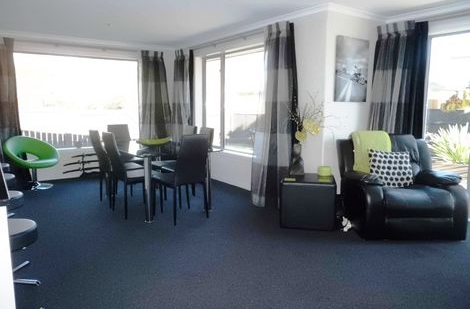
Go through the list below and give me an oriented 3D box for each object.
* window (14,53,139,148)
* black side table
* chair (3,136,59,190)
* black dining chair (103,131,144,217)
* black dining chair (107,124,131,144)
[{"bbox_3d":[-2.712,-0.911,6.057,2.074,1.613,0.100,-6,10,-35],"label":"window"},{"bbox_3d":[0.808,0.511,3.776,0.548,0.480,0.557,2,8,11],"label":"black side table"},{"bbox_3d":[-3.133,0.128,5.275,0.700,0.800,0.760,5,9,29],"label":"chair"},{"bbox_3d":[-1.210,0.215,4.038,0.563,0.986,0.429,-6,10,-35],"label":"black dining chair"},{"bbox_3d":[-1.693,0.046,5.207,0.429,0.986,0.563,-6,10,-35],"label":"black dining chair"}]

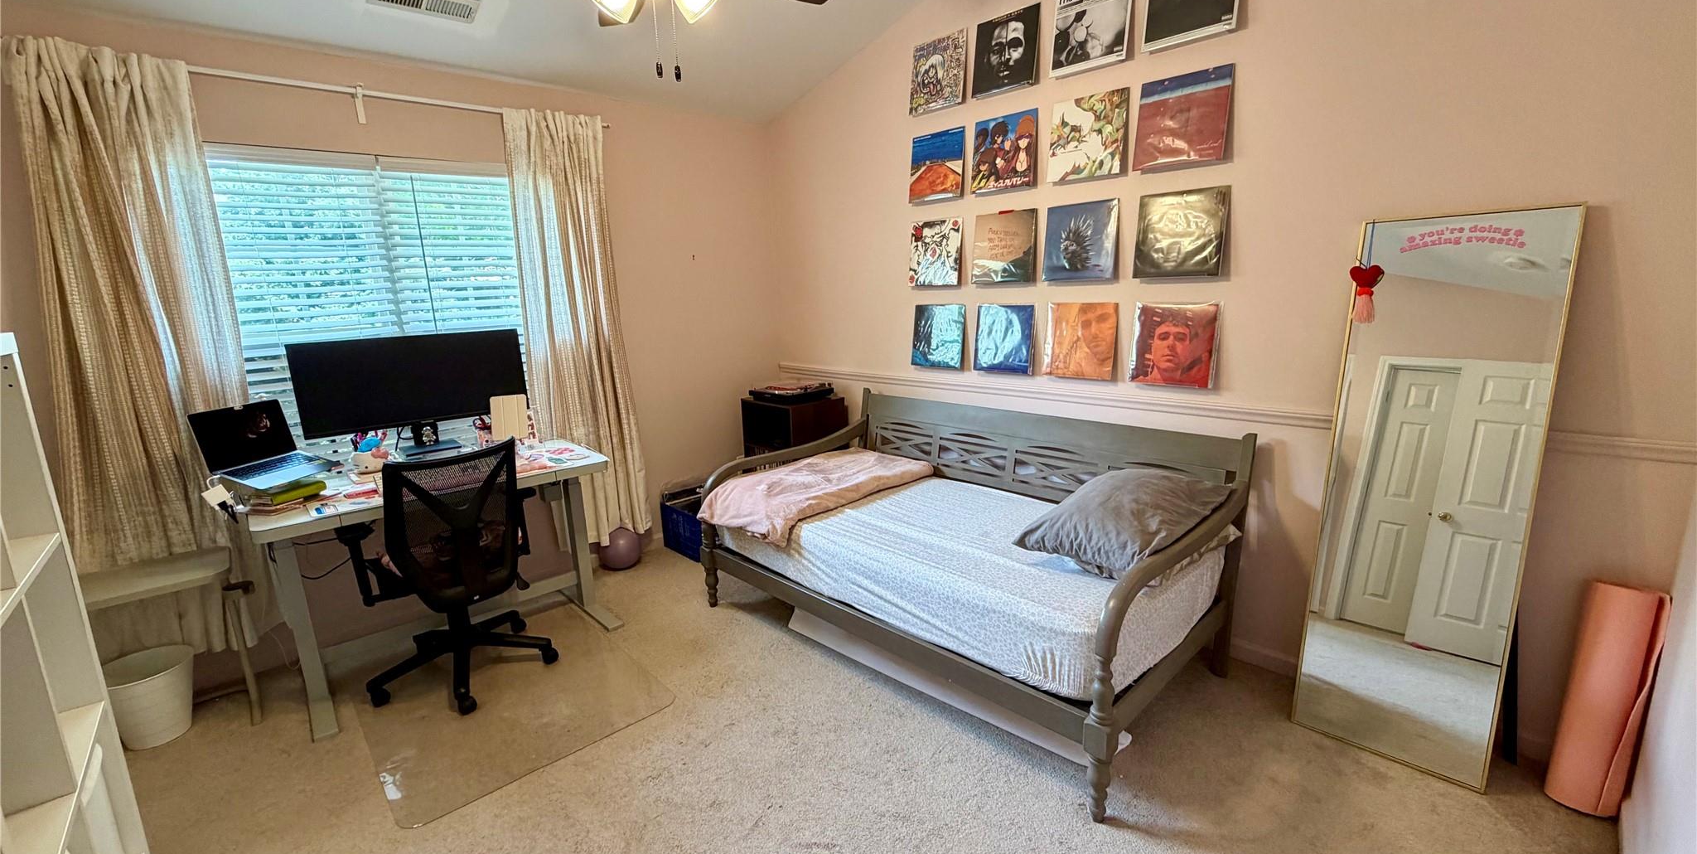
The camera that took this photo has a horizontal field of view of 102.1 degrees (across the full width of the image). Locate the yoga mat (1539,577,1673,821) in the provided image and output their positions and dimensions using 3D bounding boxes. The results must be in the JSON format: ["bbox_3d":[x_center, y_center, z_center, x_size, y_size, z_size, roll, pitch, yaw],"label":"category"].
[{"bbox_3d":[2.050,0.742,1.862,0.150,0.620,0.150,-12,17,-42],"label":"yoga mat"}]

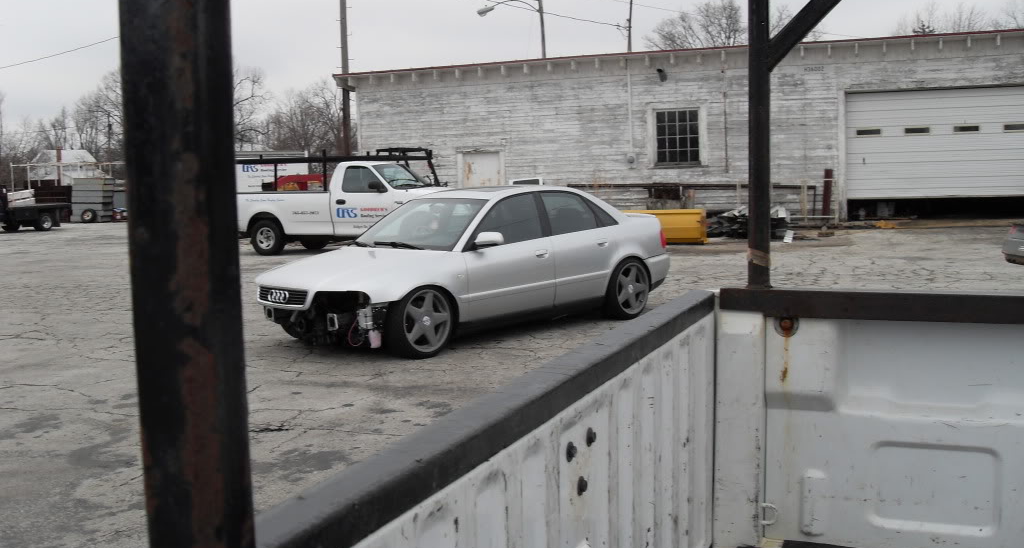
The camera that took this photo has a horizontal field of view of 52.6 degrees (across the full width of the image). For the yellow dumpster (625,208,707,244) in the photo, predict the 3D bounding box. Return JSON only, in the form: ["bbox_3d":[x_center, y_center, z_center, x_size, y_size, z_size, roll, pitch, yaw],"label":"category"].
[{"bbox_3d":[2.657,-0.976,20.735,2.400,0.690,0.900,0,6,20],"label":"yellow dumpster"}]

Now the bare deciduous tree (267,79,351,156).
[{"bbox_3d":[-16.223,-11.374,85.492,7.200,9.410,6.600,-2,6,0],"label":"bare deciduous tree"}]

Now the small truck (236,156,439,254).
[{"bbox_3d":[-3.110,-1.474,21.023,5.600,2.000,2.030,0,6,20],"label":"small truck"}]

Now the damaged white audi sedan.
[{"bbox_3d":[-0.290,-0.150,10.000,4.390,1.380,1.750,-7,8,-42],"label":"damaged white audi sedan"}]

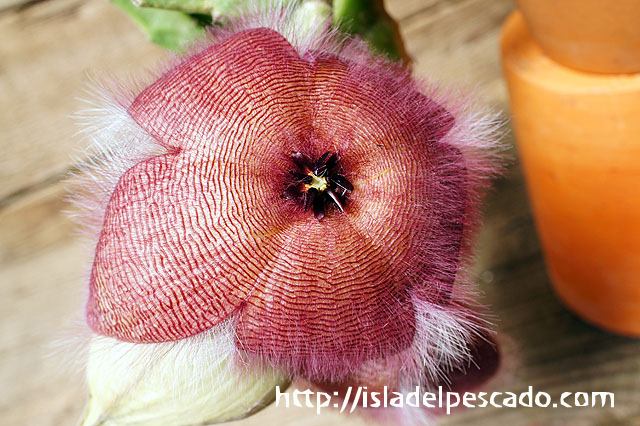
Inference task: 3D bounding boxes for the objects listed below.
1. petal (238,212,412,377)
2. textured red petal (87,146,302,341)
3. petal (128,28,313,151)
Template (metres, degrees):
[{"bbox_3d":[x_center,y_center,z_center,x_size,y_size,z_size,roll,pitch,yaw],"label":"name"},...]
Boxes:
[{"bbox_3d":[0.002,0.026,0.243,0.053,0.051,0.020,-5,24,-10],"label":"petal"},{"bbox_3d":[-0.038,0.009,0.247,0.066,0.055,0.022,-33,7,12],"label":"textured red petal"},{"bbox_3d":[-0.028,-0.036,0.246,0.046,0.020,0.050,43,83,12],"label":"petal"}]

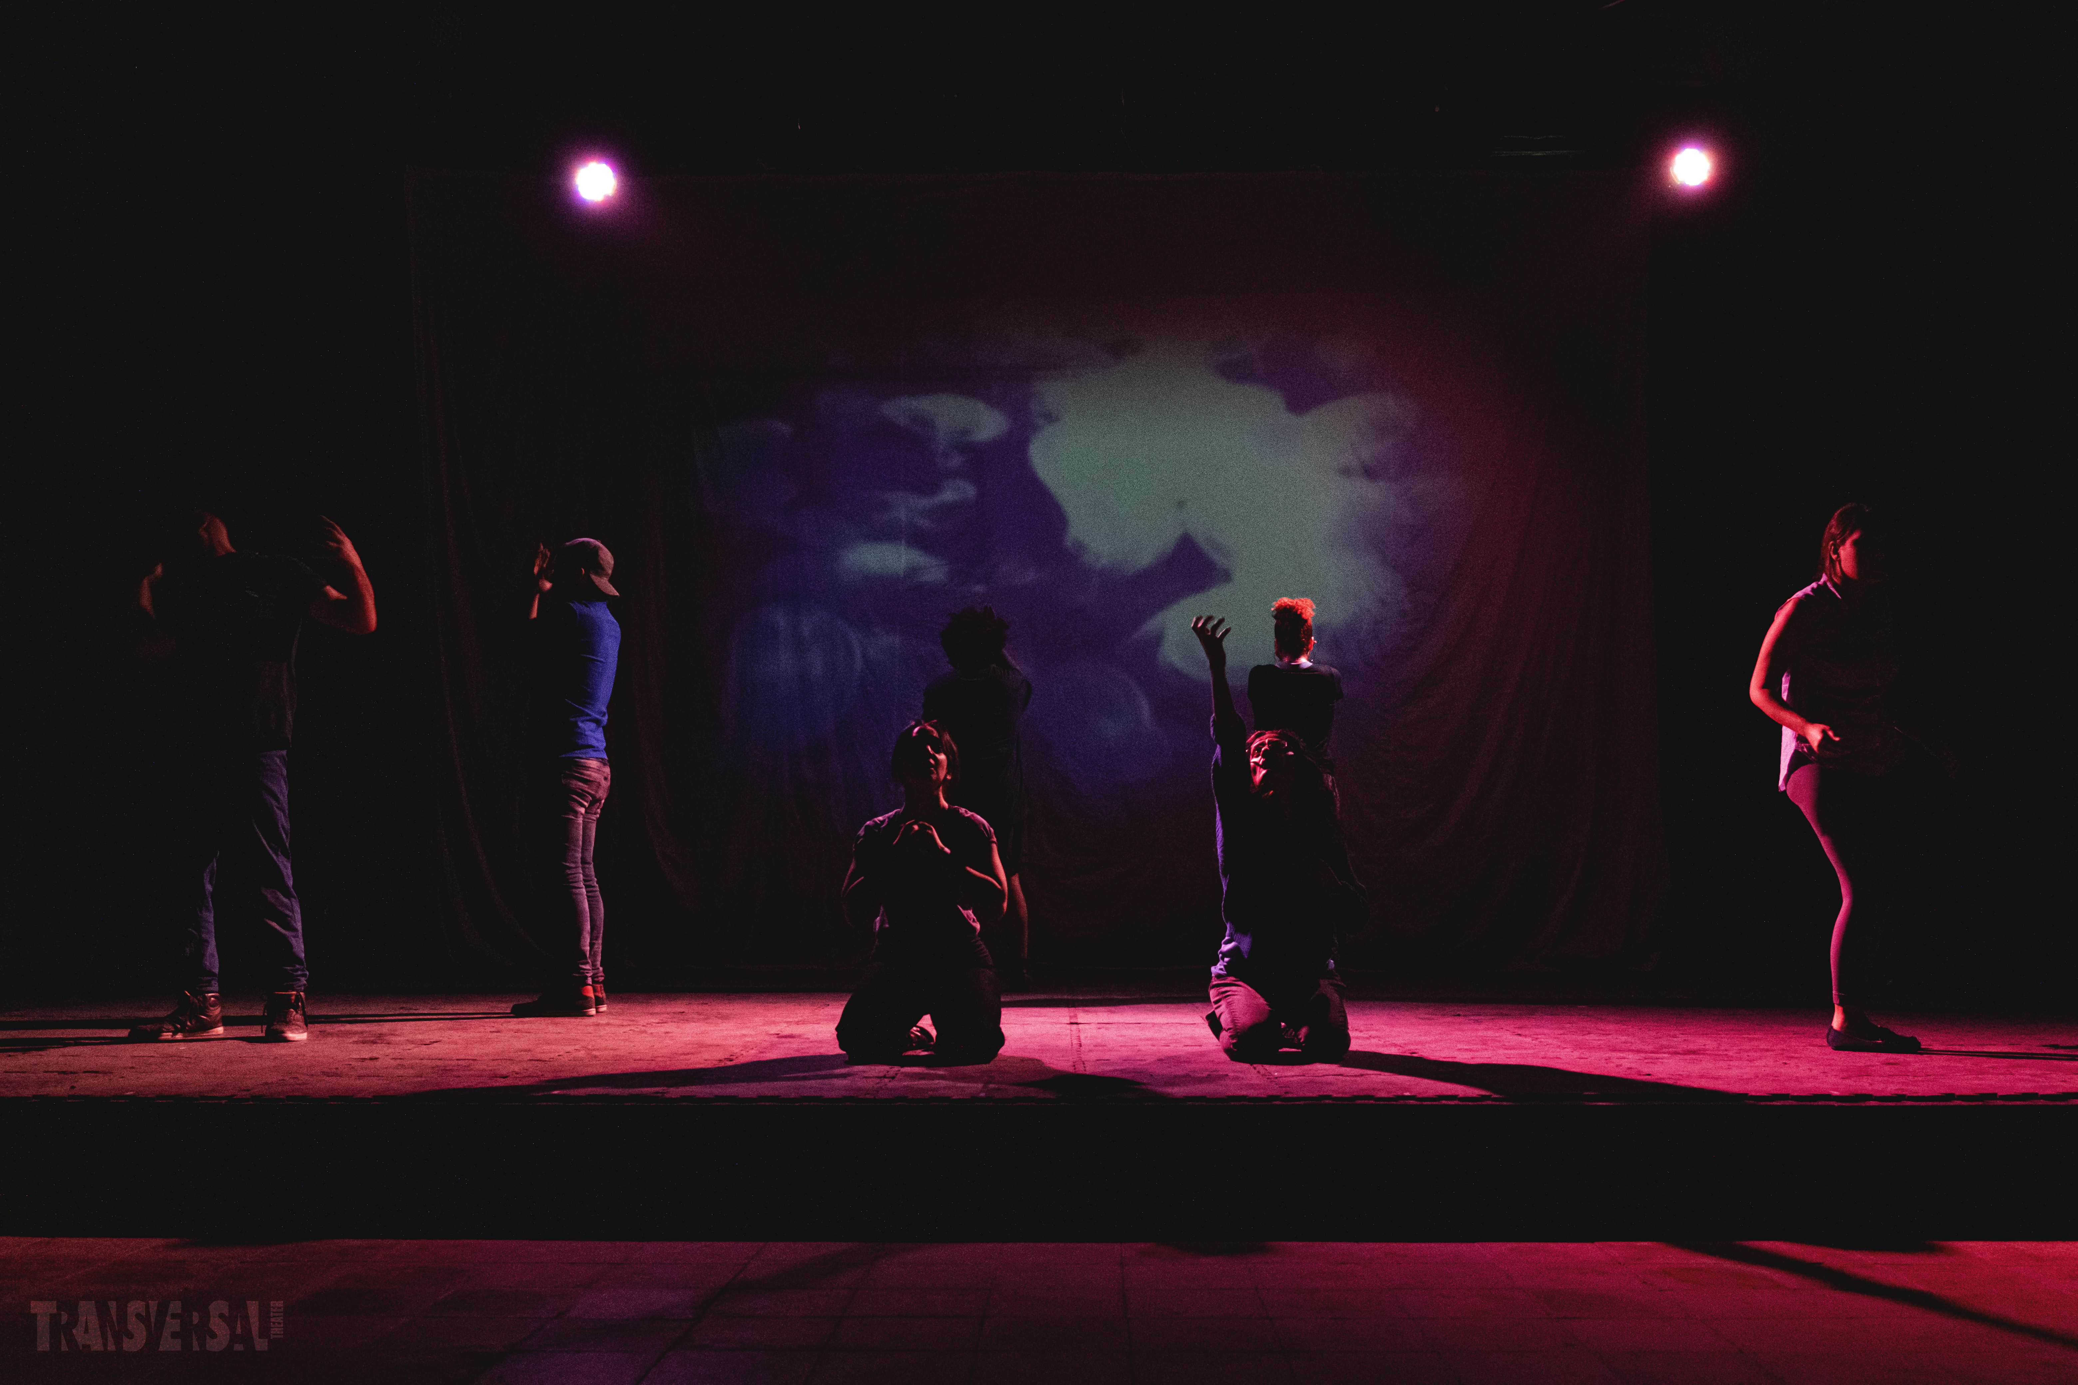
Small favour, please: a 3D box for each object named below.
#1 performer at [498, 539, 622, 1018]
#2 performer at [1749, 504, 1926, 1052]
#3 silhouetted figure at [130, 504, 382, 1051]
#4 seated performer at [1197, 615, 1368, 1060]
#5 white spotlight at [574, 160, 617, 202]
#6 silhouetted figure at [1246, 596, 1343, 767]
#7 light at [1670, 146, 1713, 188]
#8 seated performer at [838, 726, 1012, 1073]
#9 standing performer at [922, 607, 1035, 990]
[{"bbox_3d":[-1.797,0.314,6.700,0.420,1.805,0.460,-2,-6,21],"label":"performer"},{"bbox_3d":[2.458,0.256,5.500,0.500,1.694,0.400,5,-7,-43],"label":"performer"},{"bbox_3d":[-2.595,0.262,5.902,0.770,1.758,0.420,-2,-6,20],"label":"silhouetted figure"},{"bbox_3d":[0.721,0.429,5.384,0.500,1.328,0.620,0,-5,5],"label":"seated performer"},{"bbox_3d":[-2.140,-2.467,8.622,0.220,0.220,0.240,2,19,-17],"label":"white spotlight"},{"bbox_3d":[1.099,0.445,7.692,0.440,1.730,0.360,0,-5,3],"label":"silhouetted figure"},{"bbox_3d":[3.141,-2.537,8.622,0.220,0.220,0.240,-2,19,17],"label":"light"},{"bbox_3d":[-0.348,0.589,5.368,0.490,1.006,0.620,0,-5,0],"label":"seated performer"},{"bbox_3d":[-0.283,0.471,8.091,0.500,1.752,0.400,0,-5,3],"label":"standing performer"}]

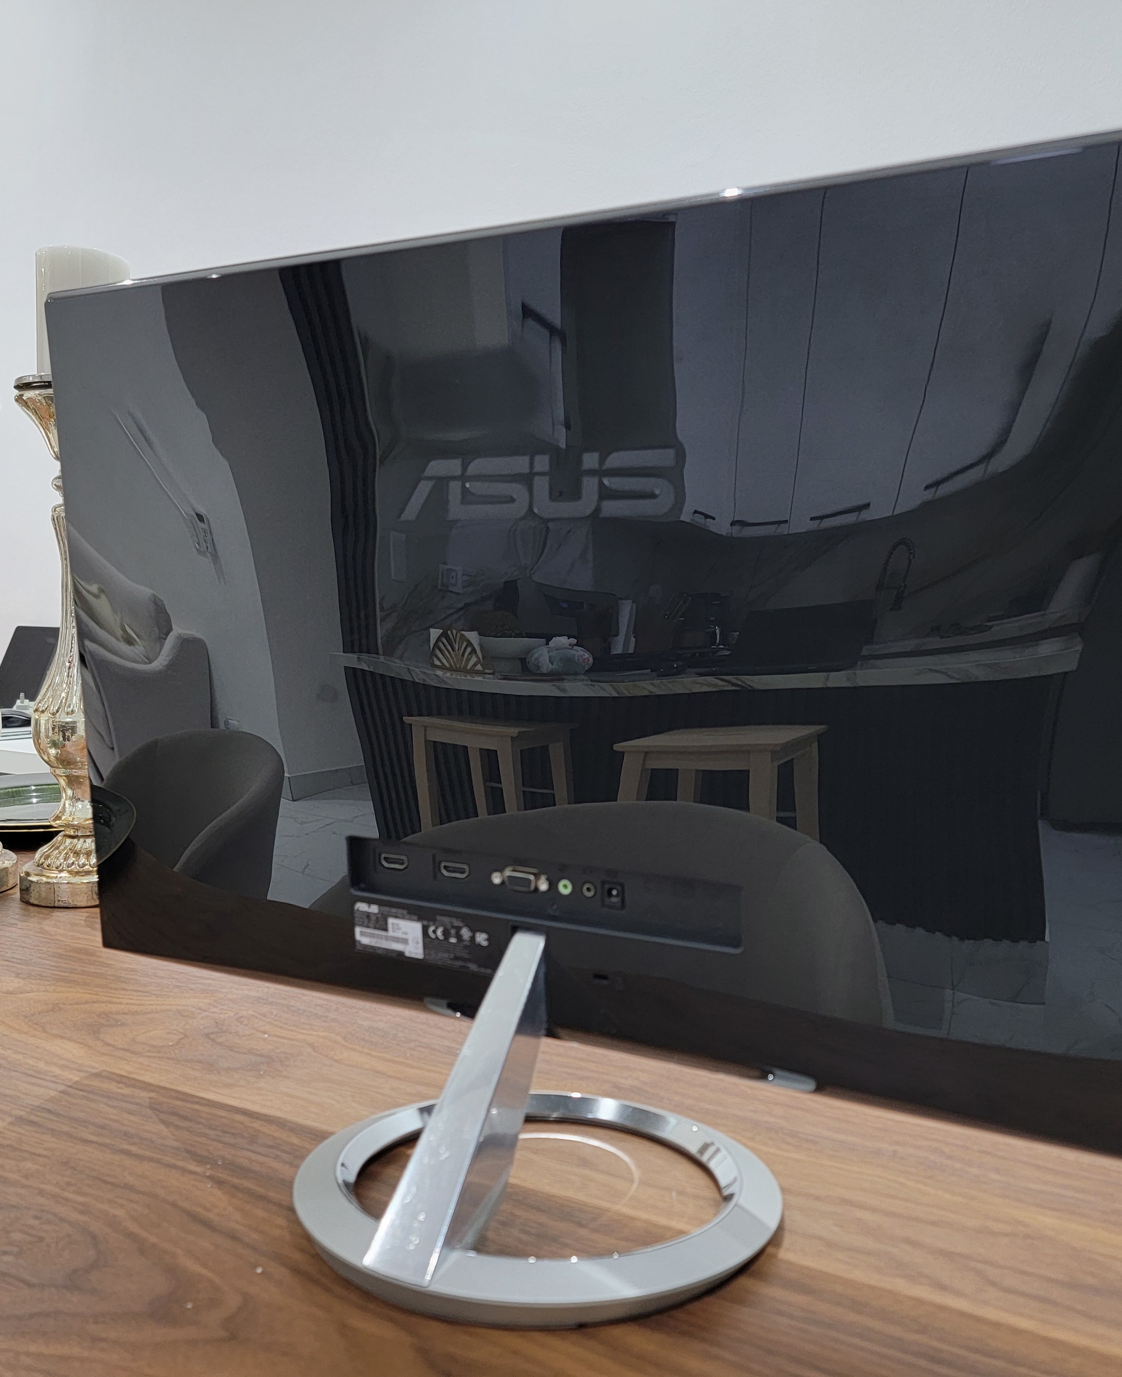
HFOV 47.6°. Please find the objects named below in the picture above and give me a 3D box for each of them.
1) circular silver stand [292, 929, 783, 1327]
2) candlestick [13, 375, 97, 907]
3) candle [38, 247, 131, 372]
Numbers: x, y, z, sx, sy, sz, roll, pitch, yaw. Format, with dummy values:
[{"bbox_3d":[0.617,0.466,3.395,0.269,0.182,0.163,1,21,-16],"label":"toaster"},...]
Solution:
[{"bbox_3d":[-0.010,0.171,0.587,0.220,0.128,0.220,1,4,0],"label":"circular silver stand"},{"bbox_3d":[-0.430,-0.042,1.157,0.120,0.459,0.120,3,5,29],"label":"candlestick"},{"bbox_3d":[-0.426,-0.327,1.138,0.077,0.111,0.077,3,5,29],"label":"candle"}]

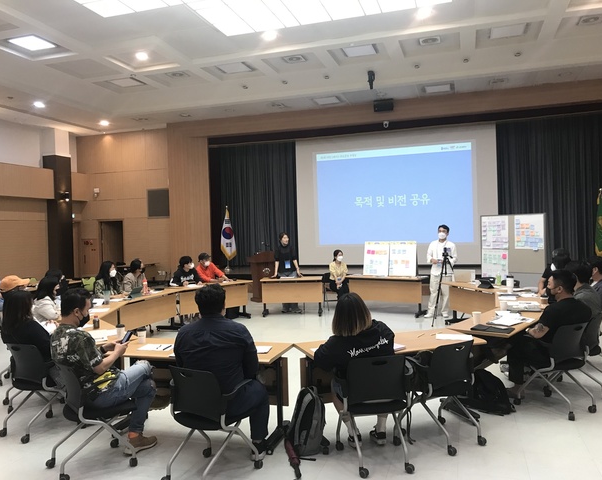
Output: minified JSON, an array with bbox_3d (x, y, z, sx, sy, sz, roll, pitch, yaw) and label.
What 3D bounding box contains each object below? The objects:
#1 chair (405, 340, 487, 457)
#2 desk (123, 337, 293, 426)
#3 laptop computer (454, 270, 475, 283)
[{"bbox_3d":[1.128,1.191,4.108,0.520,0.790,0.570,-2,1,-29],"label":"chair"},{"bbox_3d":[-0.853,1.274,4.361,1.500,0.720,0.620,-1,1,16],"label":"desk"},{"bbox_3d":[2.879,0.623,9.073,0.360,0.220,0.270,-1,1,27],"label":"laptop computer"}]

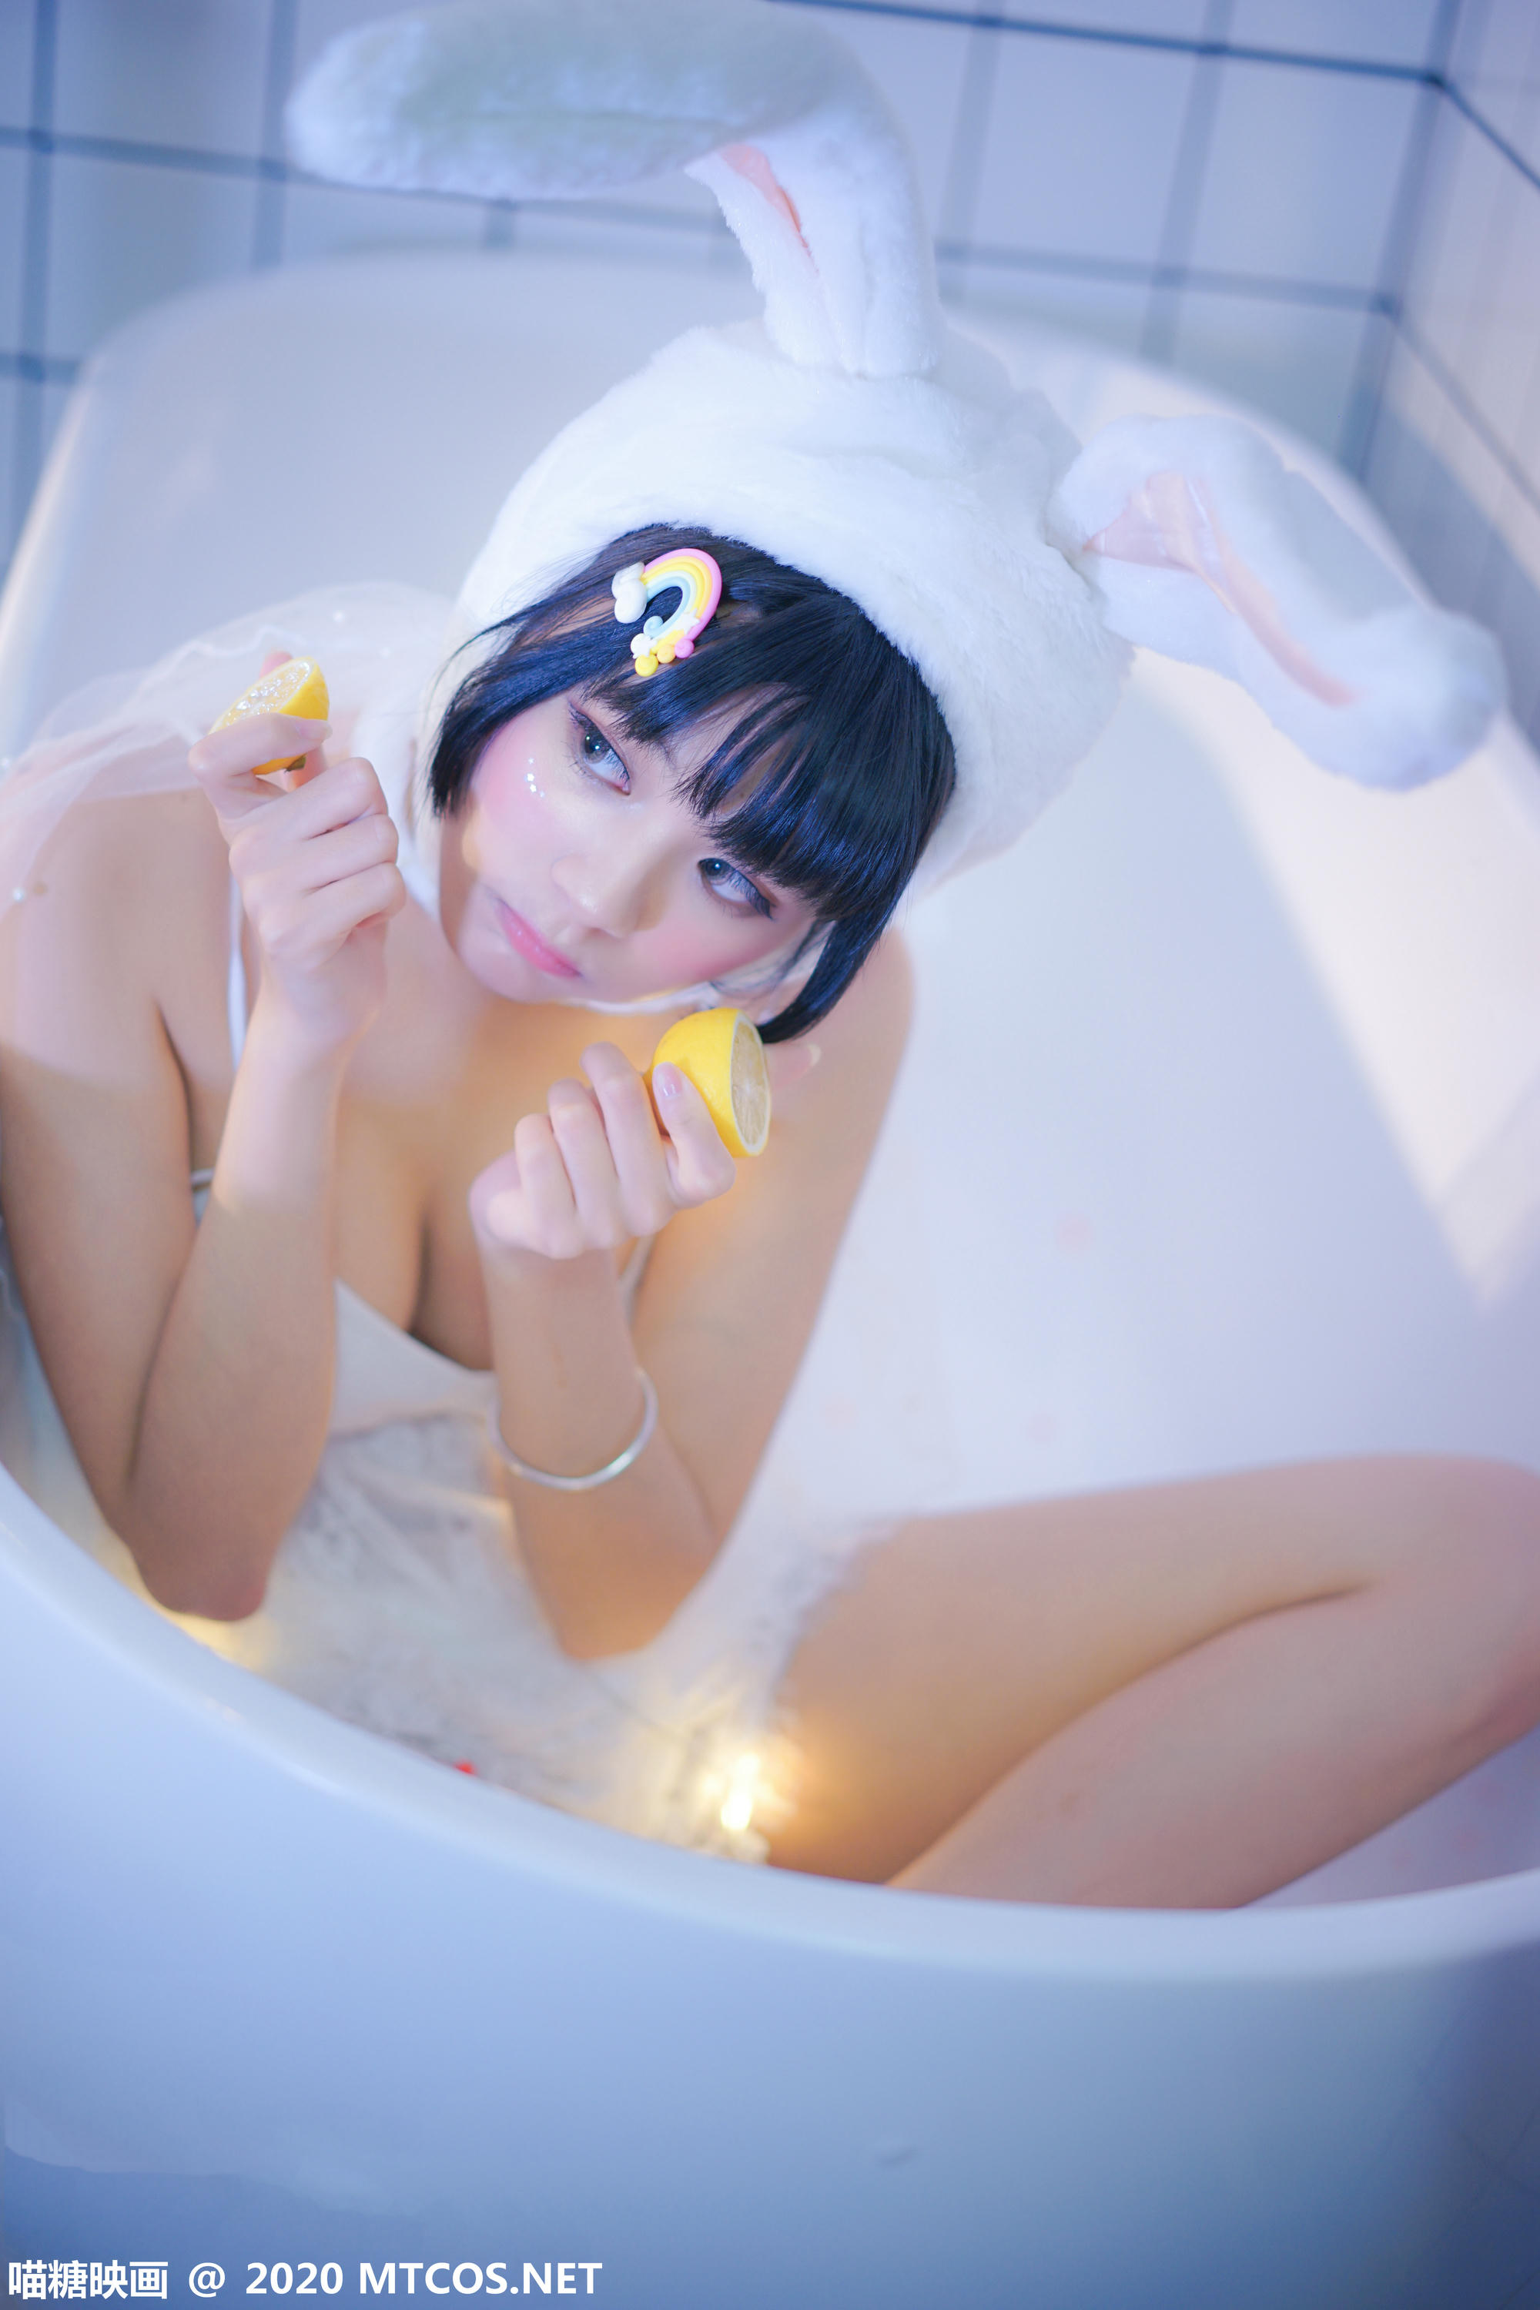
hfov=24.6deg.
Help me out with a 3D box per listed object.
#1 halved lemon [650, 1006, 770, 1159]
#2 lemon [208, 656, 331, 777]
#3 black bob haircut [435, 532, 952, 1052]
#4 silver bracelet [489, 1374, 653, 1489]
[{"bbox_3d":[-0.027,-0.025,1.320,0.042,0.056,0.056,-4,0,15],"label":"halved lemon"},{"bbox_3d":[-0.185,-0.160,1.352,0.056,0.031,0.056,-41,26,0],"label":"lemon"},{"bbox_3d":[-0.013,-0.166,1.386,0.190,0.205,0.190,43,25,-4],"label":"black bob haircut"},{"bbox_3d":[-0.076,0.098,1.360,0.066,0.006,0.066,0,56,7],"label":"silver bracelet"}]

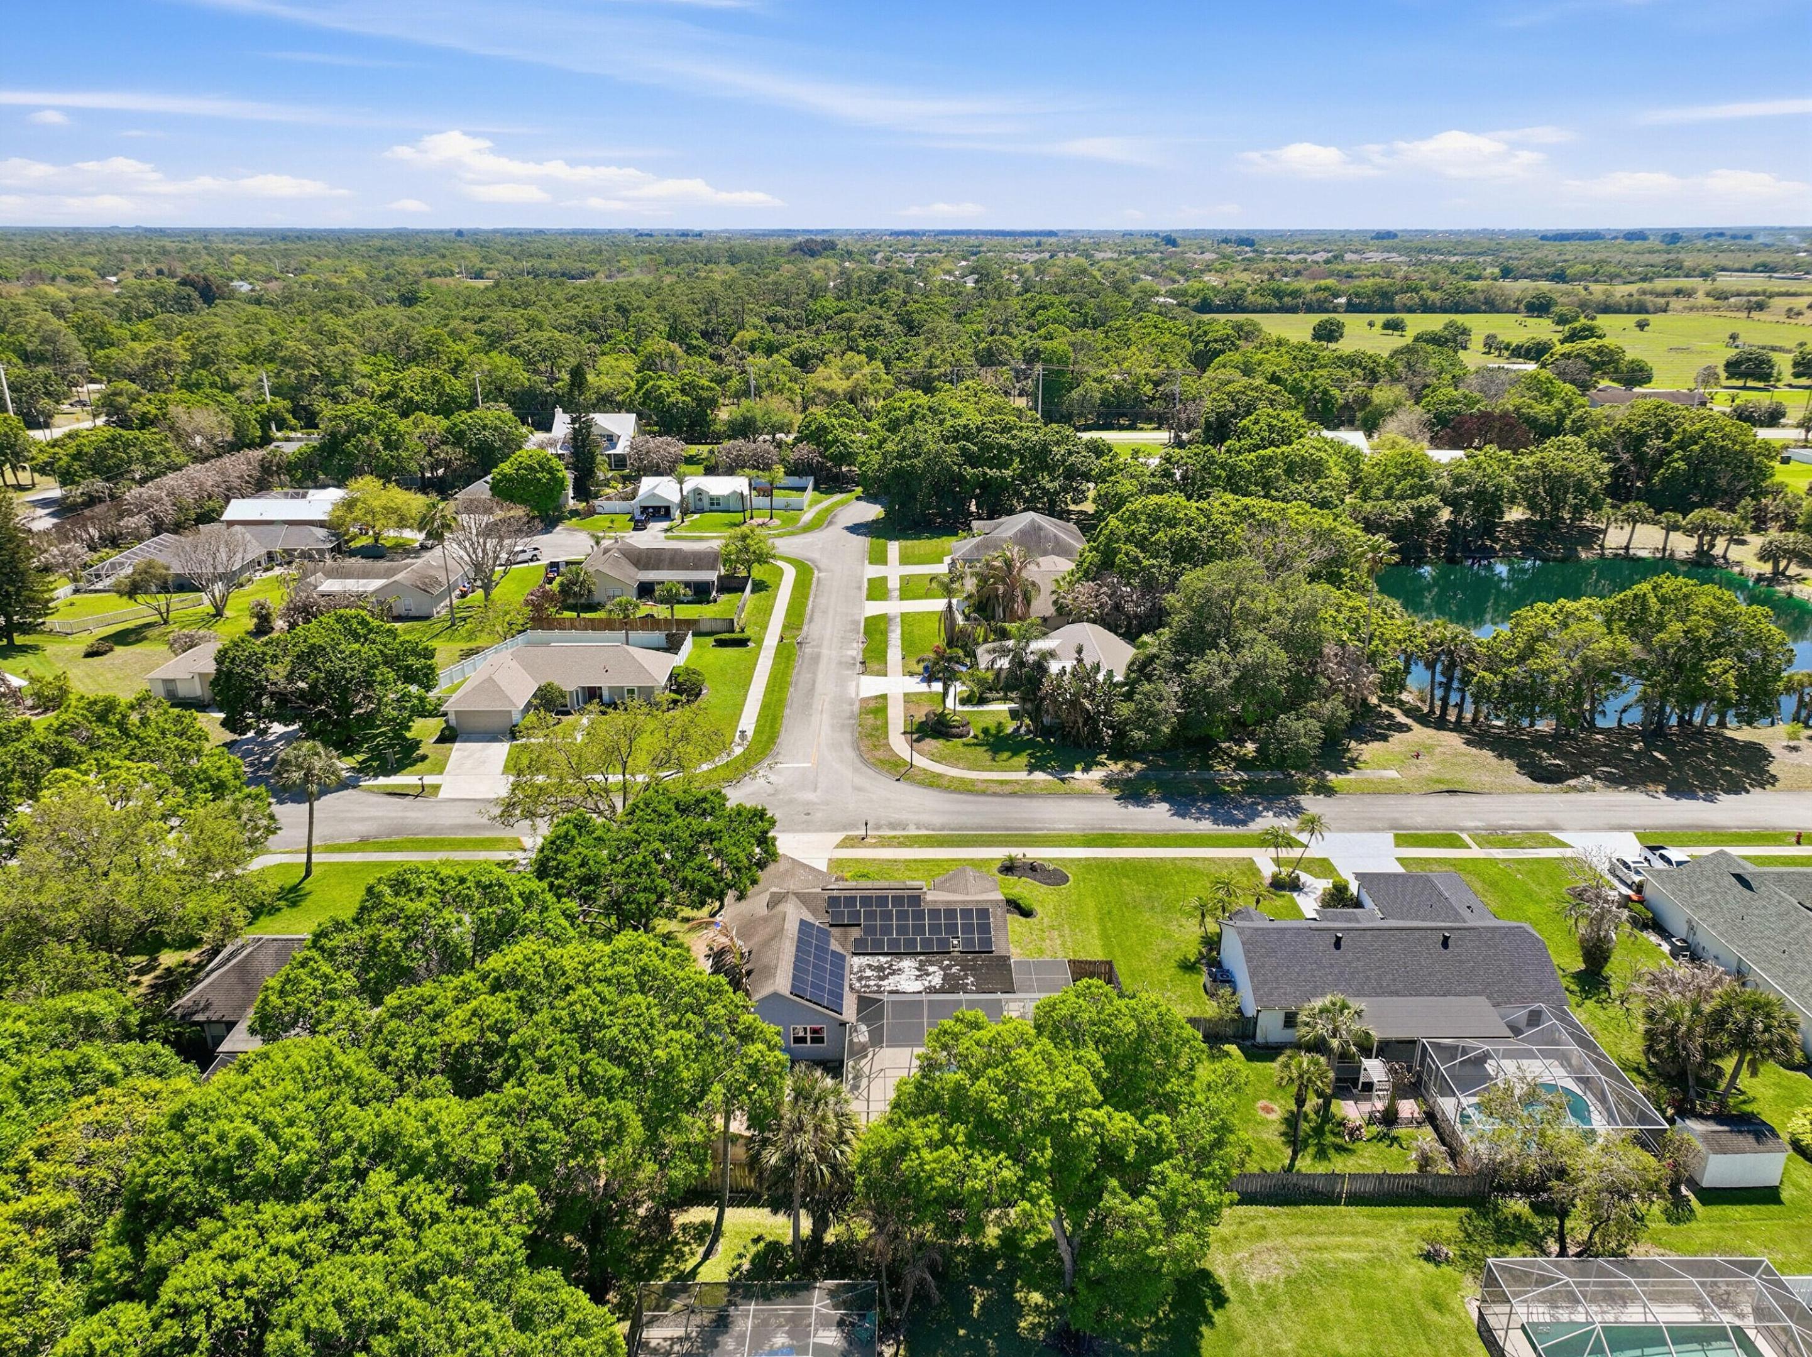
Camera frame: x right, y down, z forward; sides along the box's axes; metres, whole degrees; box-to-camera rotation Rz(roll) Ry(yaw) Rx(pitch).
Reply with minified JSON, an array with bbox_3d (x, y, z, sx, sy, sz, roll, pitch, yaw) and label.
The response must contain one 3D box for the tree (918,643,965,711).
[{"bbox_3d":[3.400,-0.050,112.990,4.200,6.400,4.200,0,20,0],"label":"tree"}]

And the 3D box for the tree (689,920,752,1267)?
[{"bbox_3d":[-7.315,17.235,51.184,2.732,16.236,2.500,0,20,0],"label":"tree"}]

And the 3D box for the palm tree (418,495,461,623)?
[{"bbox_3d":[-50.448,-12.555,137.063,4.579,13.993,4.400,0,20,0],"label":"palm tree"}]

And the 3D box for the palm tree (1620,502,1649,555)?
[{"bbox_3d":[102.200,-21.081,176.780,4.200,7.300,4.200,0,20,0],"label":"palm tree"}]

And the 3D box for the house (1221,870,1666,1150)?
[{"bbox_3d":[26.950,16.776,69.306,16.700,4.800,24.000,0,20,0],"label":"house"}]

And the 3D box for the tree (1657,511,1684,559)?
[{"bbox_3d":[106.000,-19.982,174.626,3.900,6.700,3.900,0,20,0],"label":"tree"}]

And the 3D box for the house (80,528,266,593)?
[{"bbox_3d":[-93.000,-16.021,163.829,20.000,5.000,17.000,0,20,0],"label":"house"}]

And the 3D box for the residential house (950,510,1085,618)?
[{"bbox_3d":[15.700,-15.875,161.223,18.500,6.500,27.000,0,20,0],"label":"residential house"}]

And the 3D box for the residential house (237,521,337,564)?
[{"bbox_3d":[-81.100,-17.550,163.870,14.200,4.800,13.800,0,20,0],"label":"residential house"}]

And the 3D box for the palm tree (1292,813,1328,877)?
[{"bbox_3d":[26.956,11.387,84.408,2.463,4.689,2.300,0,20,0],"label":"palm tree"}]

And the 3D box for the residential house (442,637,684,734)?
[{"bbox_3d":[-30.750,0.033,115.569,17.700,4.900,17.000,0,20,0],"label":"residential house"}]

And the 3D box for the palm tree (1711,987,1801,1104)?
[{"bbox_3d":[41.721,18.513,62.478,4.447,6.167,4.200,0,20,0],"label":"palm tree"}]

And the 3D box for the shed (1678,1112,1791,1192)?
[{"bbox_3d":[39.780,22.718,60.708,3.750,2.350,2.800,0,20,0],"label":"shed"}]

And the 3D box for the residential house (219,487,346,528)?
[{"bbox_3d":[-87.750,-24.570,183.180,16.900,4.900,15.700,0,20,0],"label":"residential house"}]

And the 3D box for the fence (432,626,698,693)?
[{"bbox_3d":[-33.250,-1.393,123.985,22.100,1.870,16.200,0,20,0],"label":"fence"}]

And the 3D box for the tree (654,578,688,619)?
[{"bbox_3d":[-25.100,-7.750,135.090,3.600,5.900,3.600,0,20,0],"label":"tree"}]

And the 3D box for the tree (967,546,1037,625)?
[{"bbox_3d":[11.000,-10.337,141.958,7.400,9.200,7.200,0,20,0],"label":"tree"}]

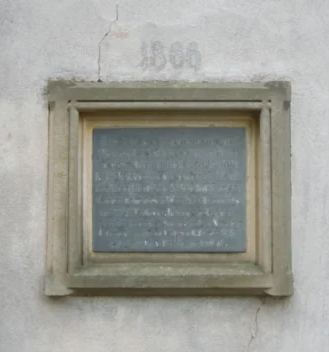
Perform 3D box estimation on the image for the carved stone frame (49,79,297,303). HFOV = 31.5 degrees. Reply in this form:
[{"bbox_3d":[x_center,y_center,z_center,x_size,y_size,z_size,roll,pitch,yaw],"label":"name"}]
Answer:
[{"bbox_3d":[0.018,0.056,2.420,1.000,0.870,0.120,0,-3,0],"label":"carved stone frame"}]

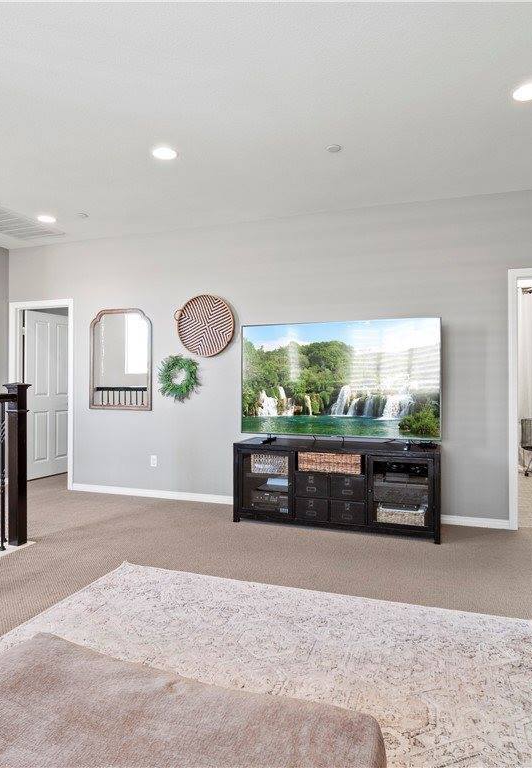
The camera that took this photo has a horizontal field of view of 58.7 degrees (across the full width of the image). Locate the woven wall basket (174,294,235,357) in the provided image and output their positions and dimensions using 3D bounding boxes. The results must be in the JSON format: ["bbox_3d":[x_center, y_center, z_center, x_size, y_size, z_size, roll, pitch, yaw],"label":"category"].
[{"bbox_3d":[-0.615,-0.572,4.672,0.625,0.615,0.070,0,0,18],"label":"woven wall basket"}]

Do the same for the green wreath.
[{"bbox_3d":[-0.876,-0.058,4.748,0.465,0.465,0.090,0,0,18],"label":"green wreath"}]

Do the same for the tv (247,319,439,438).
[{"bbox_3d":[0.589,-0.038,3.985,1.675,0.965,0.070,0,0,18],"label":"tv"}]

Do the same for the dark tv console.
[{"bbox_3d":[0.590,0.848,4.017,1.655,0.672,0.500,0,0,18],"label":"dark tv console"}]

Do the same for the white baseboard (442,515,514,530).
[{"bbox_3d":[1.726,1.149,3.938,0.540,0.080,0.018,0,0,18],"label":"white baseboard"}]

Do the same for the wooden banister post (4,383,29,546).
[{"bbox_3d":[-1.823,0.586,3.478,0.130,1.180,0.130,0,0,18],"label":"wooden banister post"}]

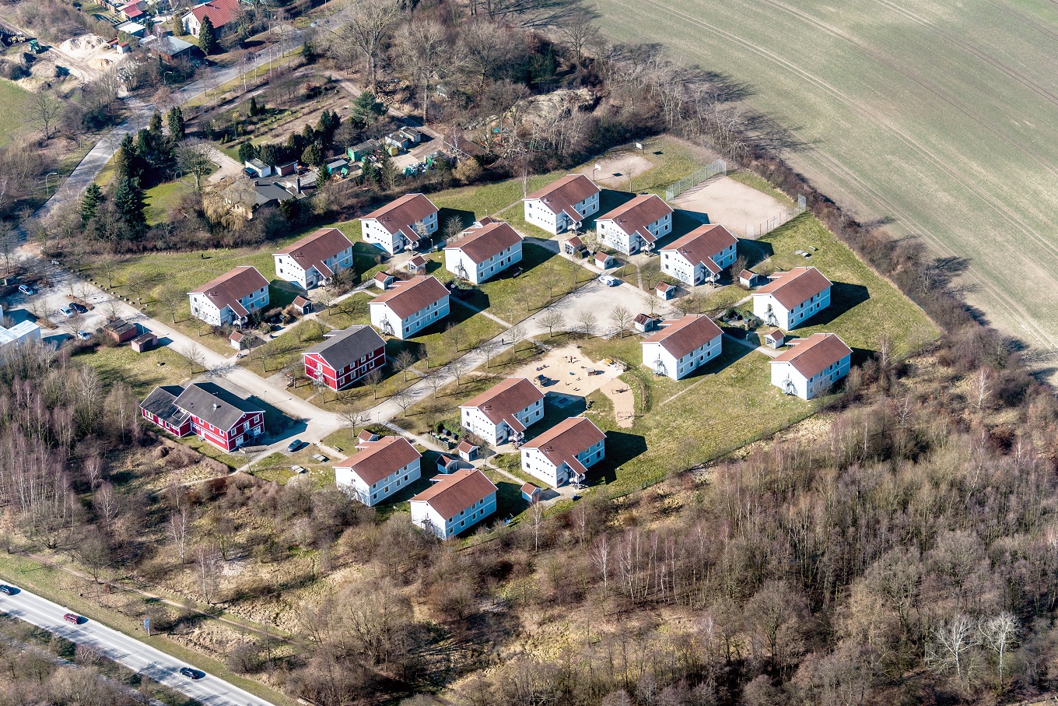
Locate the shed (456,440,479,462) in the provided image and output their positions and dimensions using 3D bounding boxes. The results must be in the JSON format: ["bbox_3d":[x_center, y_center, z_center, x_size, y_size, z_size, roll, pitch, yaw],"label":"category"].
[{"bbox_3d":[-13.930,22.440,714.550,3.280,3.350,3.880,26,42,36],"label":"shed"}]

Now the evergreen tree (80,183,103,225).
[{"bbox_3d":[-114.240,-39.050,802.870,5.640,11.990,5.640,-1,33,0],"label":"evergreen tree"}]

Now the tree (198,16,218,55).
[{"bbox_3d":[-92.490,-91.040,883.070,4.740,12.440,4.740,-1,33,0],"label":"tree"}]

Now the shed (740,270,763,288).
[{"bbox_3d":[55.320,-18.890,775.520,3.280,3.350,3.880,26,42,36],"label":"shed"}]

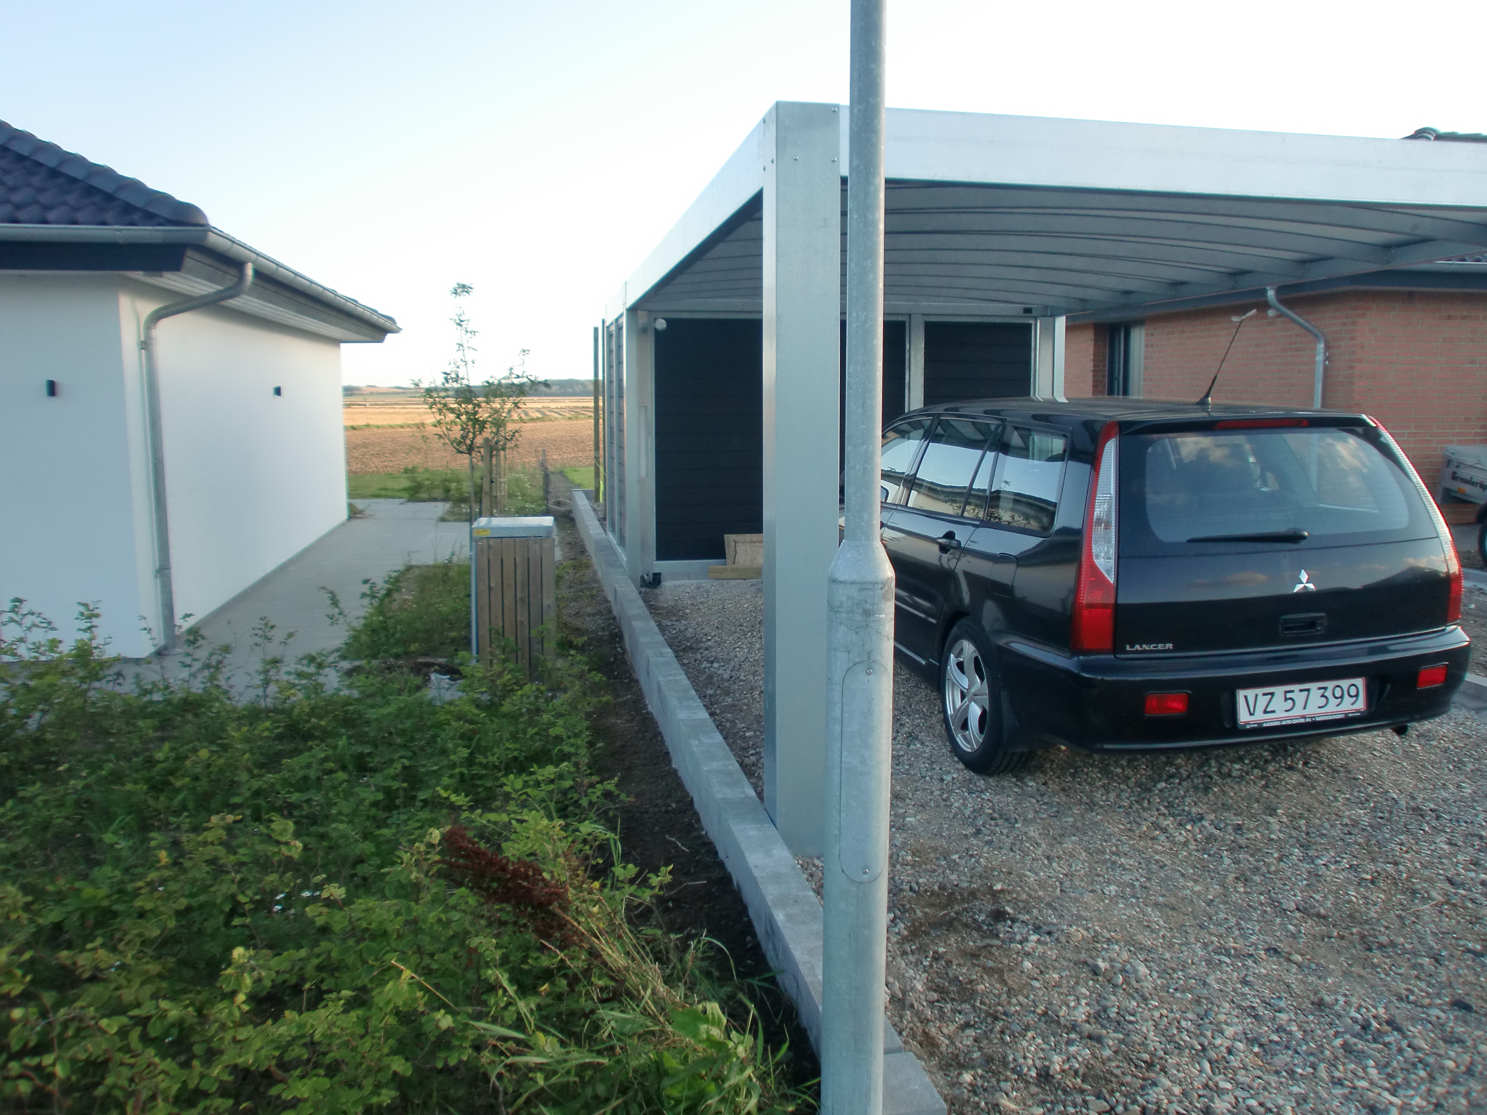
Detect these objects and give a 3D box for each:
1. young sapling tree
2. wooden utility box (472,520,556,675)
[{"bbox_3d":[-1.985,-0.797,8.517,0.900,2.500,0.850,-1,9,-10],"label":"young sapling tree"},{"bbox_3d":[-1.419,0.251,6.983,0.480,0.940,0.480,-1,9,-10],"label":"wooden utility box"}]

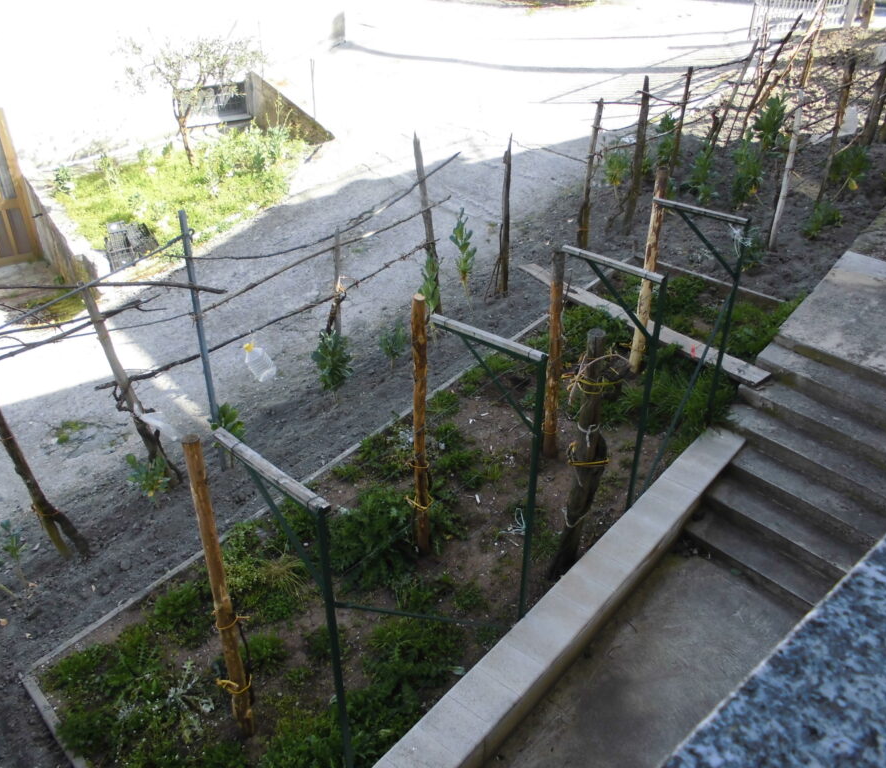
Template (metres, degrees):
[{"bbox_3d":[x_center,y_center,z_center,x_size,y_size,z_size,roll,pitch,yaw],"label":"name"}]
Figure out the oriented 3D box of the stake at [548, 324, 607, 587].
[{"bbox_3d":[0.833,0.521,4.703,0.220,1.826,0.200,9,30,11],"label":"stake"}]

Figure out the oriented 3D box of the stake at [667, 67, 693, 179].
[{"bbox_3d":[3.542,-3.817,11.614,0.080,1.793,0.080,3,28,-2],"label":"stake"}]

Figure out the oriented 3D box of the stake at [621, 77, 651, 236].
[{"bbox_3d":[2.540,-2.936,10.096,0.100,2.057,0.100,1,28,0],"label":"stake"}]

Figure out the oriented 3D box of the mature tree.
[{"bbox_3d":[-4.153,-4.696,12.803,2.350,2.041,2.100,0,28,0],"label":"mature tree"}]

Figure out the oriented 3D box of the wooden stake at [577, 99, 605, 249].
[{"bbox_3d":[1.922,-2.661,9.882,0.090,1.907,0.090,1,28,-1],"label":"wooden stake"}]

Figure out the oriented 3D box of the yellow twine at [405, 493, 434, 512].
[{"bbox_3d":[-0.163,0.821,5.331,0.195,0.085,0.130,-1,34,-2],"label":"yellow twine"}]

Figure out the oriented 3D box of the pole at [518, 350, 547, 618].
[{"bbox_3d":[0.504,0.709,4.444,0.050,1.933,0.050,21,35,33],"label":"pole"}]

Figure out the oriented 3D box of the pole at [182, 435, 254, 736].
[{"bbox_3d":[-1.105,1.125,3.851,0.080,2.104,0.080,-10,35,-18],"label":"pole"}]

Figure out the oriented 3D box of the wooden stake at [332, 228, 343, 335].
[{"bbox_3d":[-0.923,-0.611,6.832,0.070,1.610,0.070,-1,33,-8],"label":"wooden stake"}]

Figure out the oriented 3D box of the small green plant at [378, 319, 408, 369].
[{"bbox_3d":[-0.467,-0.364,7.119,0.280,0.499,0.280,-2,29,-4],"label":"small green plant"}]

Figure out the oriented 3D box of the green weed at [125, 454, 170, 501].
[{"bbox_3d":[-2.291,0.681,5.963,0.320,0.300,0.320,-13,31,-22],"label":"green weed"}]

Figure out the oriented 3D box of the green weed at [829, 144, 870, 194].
[{"bbox_3d":[5.478,-2.898,10.391,0.527,0.661,0.512,16,37,23],"label":"green weed"}]

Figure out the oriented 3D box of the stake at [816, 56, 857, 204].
[{"bbox_3d":[5.457,-3.470,10.660,0.090,1.952,0.090,1,28,0],"label":"stake"}]

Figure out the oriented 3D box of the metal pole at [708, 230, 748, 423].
[{"bbox_3d":[2.299,-0.437,6.242,0.050,1.757,0.050,21,35,33],"label":"metal pole"}]

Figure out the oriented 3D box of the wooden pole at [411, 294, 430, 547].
[{"bbox_3d":[-0.139,0.356,5.040,0.080,2.063,0.080,-1,34,-2],"label":"wooden pole"}]

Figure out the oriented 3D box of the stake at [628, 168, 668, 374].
[{"bbox_3d":[1.856,-0.957,6.961,0.090,1.932,0.090,8,30,14],"label":"stake"}]

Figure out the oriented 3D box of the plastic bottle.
[{"bbox_3d":[-1.496,-0.185,6.322,0.170,0.320,0.170,-31,39,-11],"label":"plastic bottle"}]

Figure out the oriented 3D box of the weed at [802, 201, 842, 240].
[{"bbox_3d":[4.662,-2.014,9.473,0.458,0.482,0.445,16,37,23],"label":"weed"}]

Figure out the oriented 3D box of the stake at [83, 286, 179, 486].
[{"bbox_3d":[-2.283,0.087,5.687,0.130,1.816,0.130,-25,40,-20],"label":"stake"}]

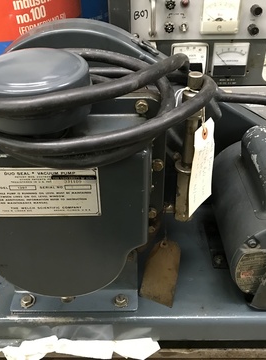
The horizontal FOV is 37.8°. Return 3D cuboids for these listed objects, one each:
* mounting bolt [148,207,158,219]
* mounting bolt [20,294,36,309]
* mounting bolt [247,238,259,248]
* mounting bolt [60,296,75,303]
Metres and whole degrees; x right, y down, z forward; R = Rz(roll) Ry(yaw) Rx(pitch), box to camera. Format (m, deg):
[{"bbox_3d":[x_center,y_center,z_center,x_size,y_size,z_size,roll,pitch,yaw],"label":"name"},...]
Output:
[{"bbox_3d":[0.028,0.047,0.560,0.015,0.015,0.010,0,37,0],"label":"mounting bolt"},{"bbox_3d":[-0.176,0.202,0.645,0.024,0.013,0.024,0,37,0],"label":"mounting bolt"},{"bbox_3d":[0.179,0.095,0.579,0.015,0.014,0.012,0,37,0],"label":"mounting bolt"},{"bbox_3d":[-0.109,0.197,0.647,0.021,0.012,0.021,0,37,0],"label":"mounting bolt"}]

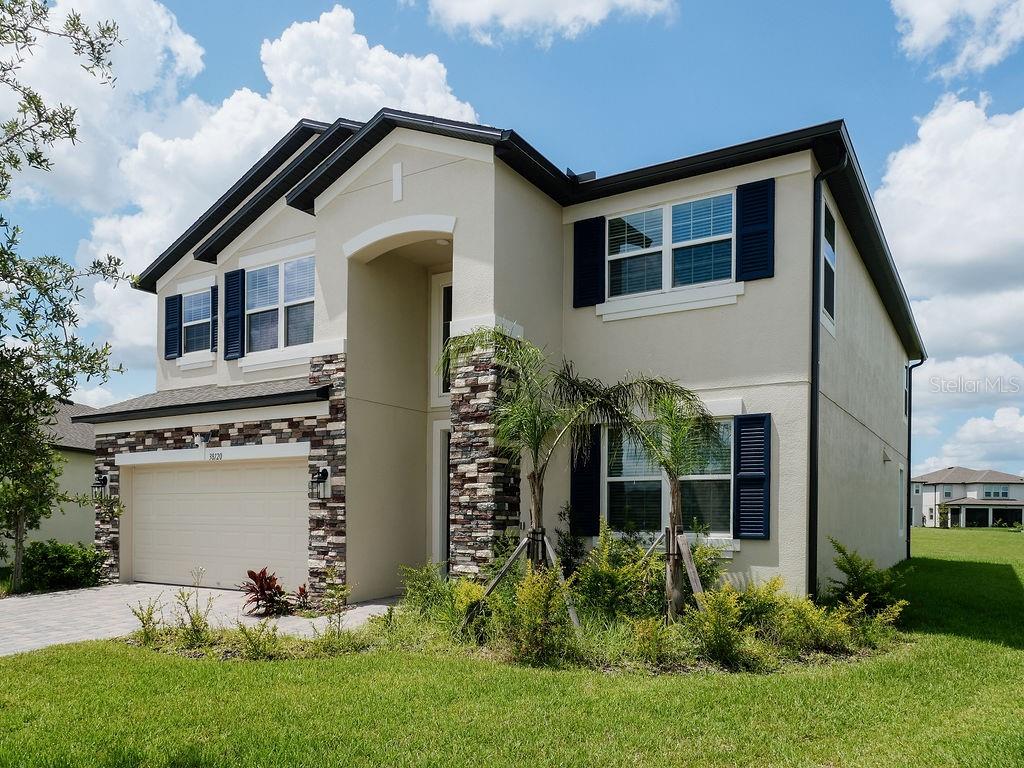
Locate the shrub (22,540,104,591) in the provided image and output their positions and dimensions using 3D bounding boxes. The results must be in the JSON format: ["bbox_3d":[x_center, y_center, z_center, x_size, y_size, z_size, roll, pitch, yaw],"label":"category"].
[{"bbox_3d":[-8.357,3.374,13.200,1.200,0.960,1.200,-3,-8,32],"label":"shrub"}]

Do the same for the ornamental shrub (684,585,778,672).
[{"bbox_3d":[1.979,2.195,6.400,0.740,0.720,0.680,-1,-6,6],"label":"ornamental shrub"}]

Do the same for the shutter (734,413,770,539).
[{"bbox_3d":[3.184,1.234,9.420,0.475,1.640,0.060,-3,-8,32],"label":"shutter"}]

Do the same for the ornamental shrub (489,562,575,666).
[{"bbox_3d":[0.179,2.110,6.500,0.700,0.860,0.680,-1,-6,6],"label":"ornamental shrub"}]

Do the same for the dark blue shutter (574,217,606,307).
[{"bbox_3d":[1.153,-1.807,10.560,0.475,1.270,0.060,-3,-8,32],"label":"dark blue shutter"}]

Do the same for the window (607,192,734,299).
[{"bbox_3d":[2.219,-1.924,9.970,1.880,1.230,0.110,-3,-8,32],"label":"window"}]

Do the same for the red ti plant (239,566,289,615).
[{"bbox_3d":[-3.524,2.966,10.150,0.660,0.640,0.660,-3,-8,32],"label":"red ti plant"}]

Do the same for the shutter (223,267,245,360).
[{"bbox_3d":[-5.210,-1.296,13.337,0.510,1.640,0.060,-3,-6,31],"label":"shutter"}]

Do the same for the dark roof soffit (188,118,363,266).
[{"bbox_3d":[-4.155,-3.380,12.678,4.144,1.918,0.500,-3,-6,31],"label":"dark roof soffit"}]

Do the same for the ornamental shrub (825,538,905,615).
[{"bbox_3d":[4.940,2.712,9.950,1.050,1.040,1.000,-3,-8,32],"label":"ornamental shrub"}]

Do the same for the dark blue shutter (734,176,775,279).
[{"bbox_3d":[3.287,-2.071,9.610,0.480,1.320,0.060,-3,-6,31],"label":"dark blue shutter"}]

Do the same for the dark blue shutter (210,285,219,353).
[{"bbox_3d":[-5.675,-1.283,13.800,0.475,1.270,0.060,-3,-8,32],"label":"dark blue shutter"}]

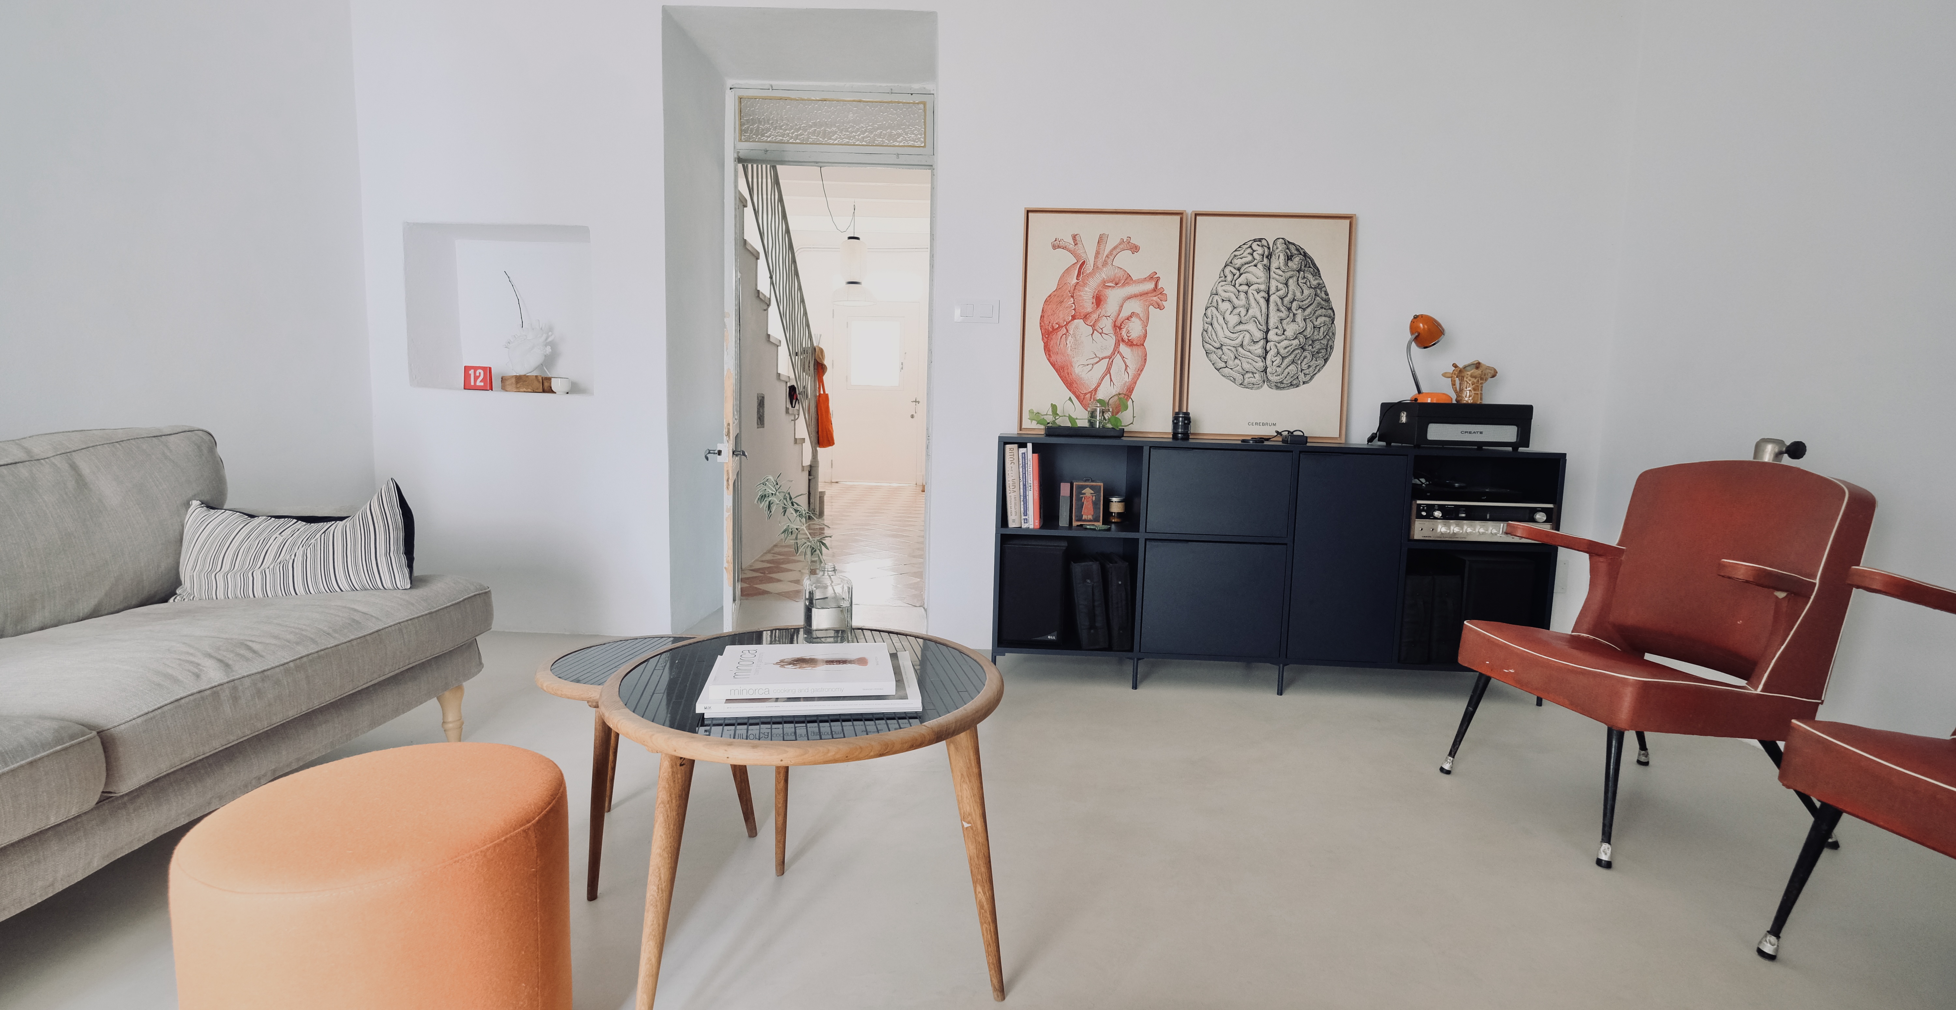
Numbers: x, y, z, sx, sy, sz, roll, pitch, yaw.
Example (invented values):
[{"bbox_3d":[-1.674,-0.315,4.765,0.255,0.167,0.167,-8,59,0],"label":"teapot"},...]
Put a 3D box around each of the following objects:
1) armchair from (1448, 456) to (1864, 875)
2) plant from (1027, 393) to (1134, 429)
[{"bbox_3d":[1.586,0.320,1.951,0.643,0.855,0.540,1,6,-10],"label":"armchair"},{"bbox_3d":[0.358,-0.334,2.896,0.373,0.124,0.153,2,6,2],"label":"plant"}]

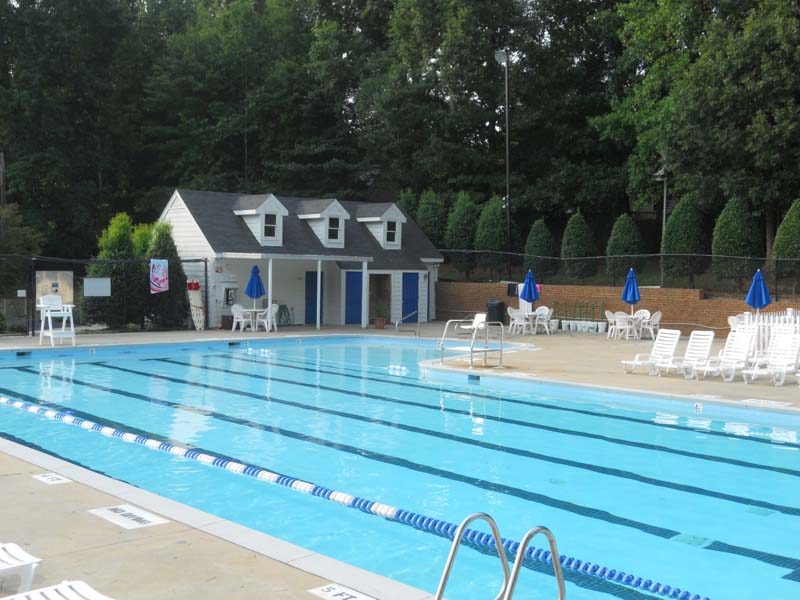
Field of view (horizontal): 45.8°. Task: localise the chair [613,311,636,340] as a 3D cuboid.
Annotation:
[{"bbox_3d":[7.175,0.828,30.331,0.581,0.877,0.592,1,2,25],"label":"chair"}]

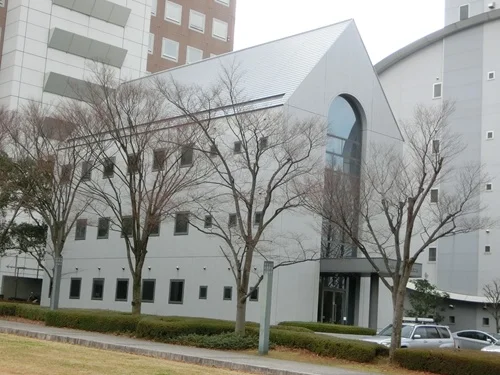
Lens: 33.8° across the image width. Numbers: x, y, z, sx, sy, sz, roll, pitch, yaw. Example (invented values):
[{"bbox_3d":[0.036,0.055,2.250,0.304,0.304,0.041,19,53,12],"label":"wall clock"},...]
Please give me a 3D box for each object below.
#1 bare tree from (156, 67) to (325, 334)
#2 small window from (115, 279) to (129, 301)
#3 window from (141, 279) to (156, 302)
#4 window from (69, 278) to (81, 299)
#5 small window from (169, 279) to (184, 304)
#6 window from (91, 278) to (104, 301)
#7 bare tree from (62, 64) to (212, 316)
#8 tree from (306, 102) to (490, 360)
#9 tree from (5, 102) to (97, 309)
[{"bbox_3d":[-0.475,0.553,33.744,6.943,11.495,6.734,4,-9,0],"label":"bare tree"},{"bbox_3d":[-7.759,6.195,49.883,0.150,1.372,1.282,12,-12,-42],"label":"small window"},{"bbox_3d":[-5.949,6.016,47.987,0.150,1.372,1.282,12,-12,-42],"label":"window"},{"bbox_3d":[-11.392,6.572,53.687,0.150,1.372,1.282,12,-12,-42],"label":"window"},{"bbox_3d":[-4.112,5.823,46.064,0.150,1.372,1.282,12,-12,-42],"label":"small window"},{"bbox_3d":[-9.569,6.383,51.778,0.150,1.372,1.282,12,-12,-42],"label":"window"},{"bbox_3d":[-5.471,0.325,39.050,6.830,12.678,6.625,5,-9,-7],"label":"bare tree"},{"bbox_3d":[4.977,1.412,28.128,6.226,8.898,6.040,2,-9,10],"label":"tree"},{"bbox_3d":[-10.756,1.072,43.935,5.058,11.771,4.906,6,-9,-12],"label":"tree"}]

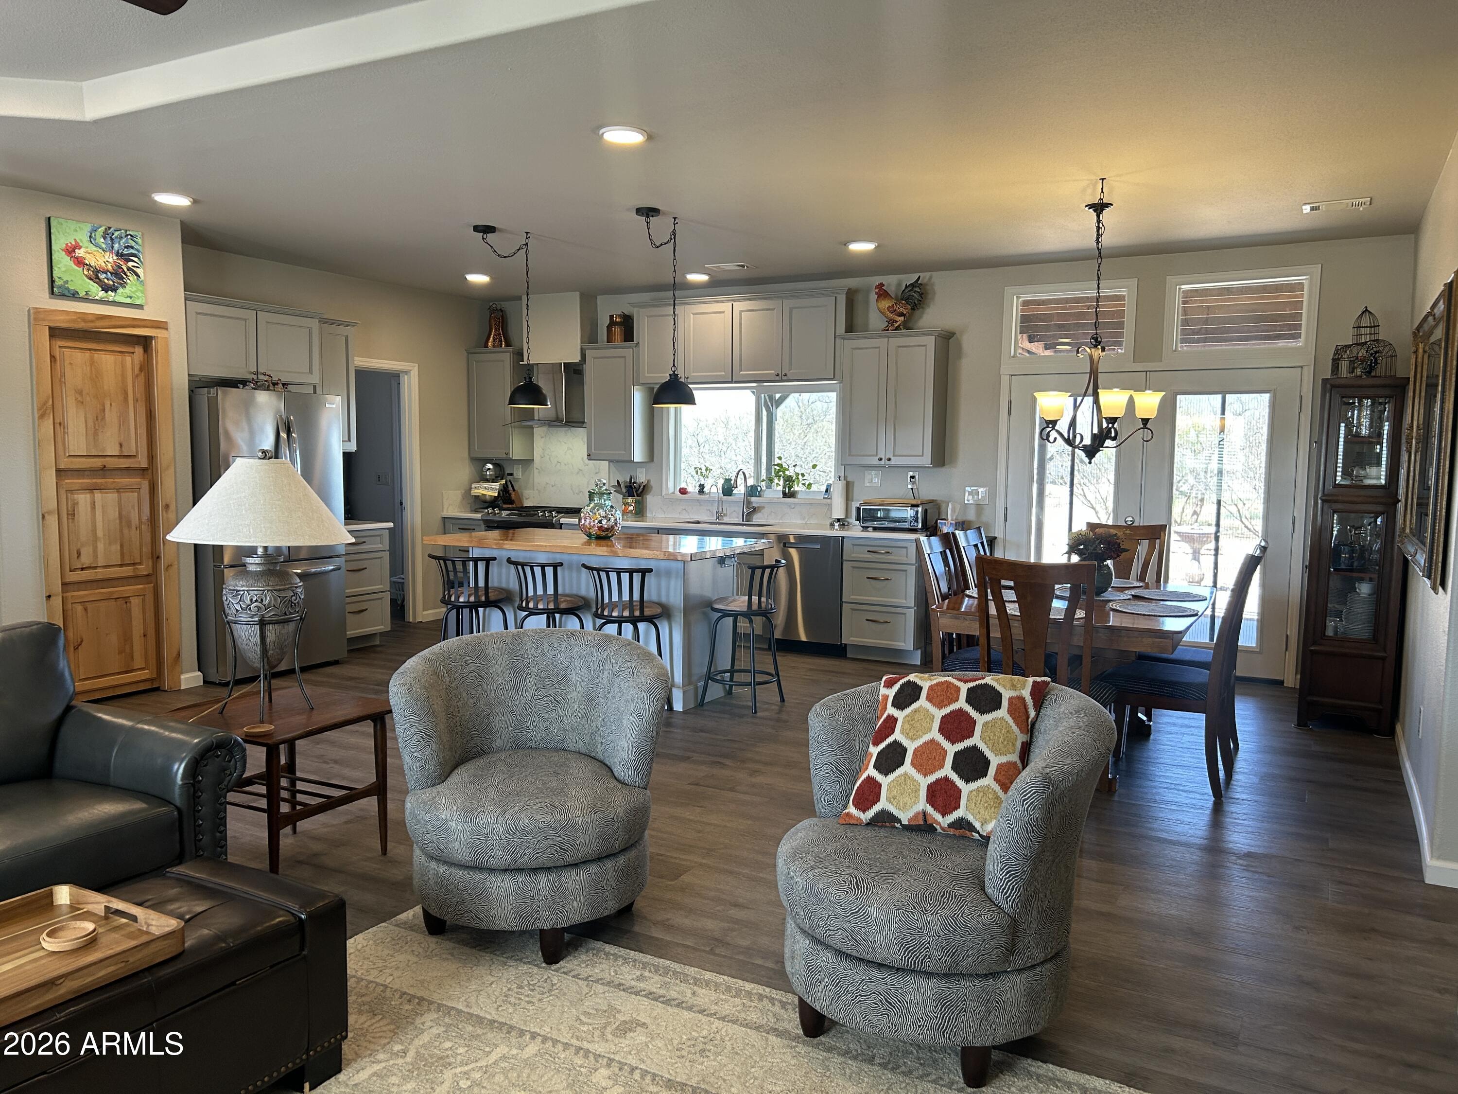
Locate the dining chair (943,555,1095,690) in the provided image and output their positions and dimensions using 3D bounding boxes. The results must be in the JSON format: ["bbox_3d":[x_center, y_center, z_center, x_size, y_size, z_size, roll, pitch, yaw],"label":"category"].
[{"bbox_3d":[1.308,0.559,4.503,0.480,1.080,0.590,3,6,29],"label":"dining chair"}]

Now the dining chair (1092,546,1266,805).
[{"bbox_3d":[2.025,0.531,4.957,0.650,1.060,0.490,3,6,29],"label":"dining chair"}]

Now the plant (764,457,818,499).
[{"bbox_3d":[0.480,-0.543,8.538,0.420,0.330,0.300,3,6,29],"label":"plant"}]

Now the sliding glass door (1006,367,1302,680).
[{"bbox_3d":[2.785,-0.167,7.410,1.845,2.010,0.080,3,6,28],"label":"sliding glass door"}]

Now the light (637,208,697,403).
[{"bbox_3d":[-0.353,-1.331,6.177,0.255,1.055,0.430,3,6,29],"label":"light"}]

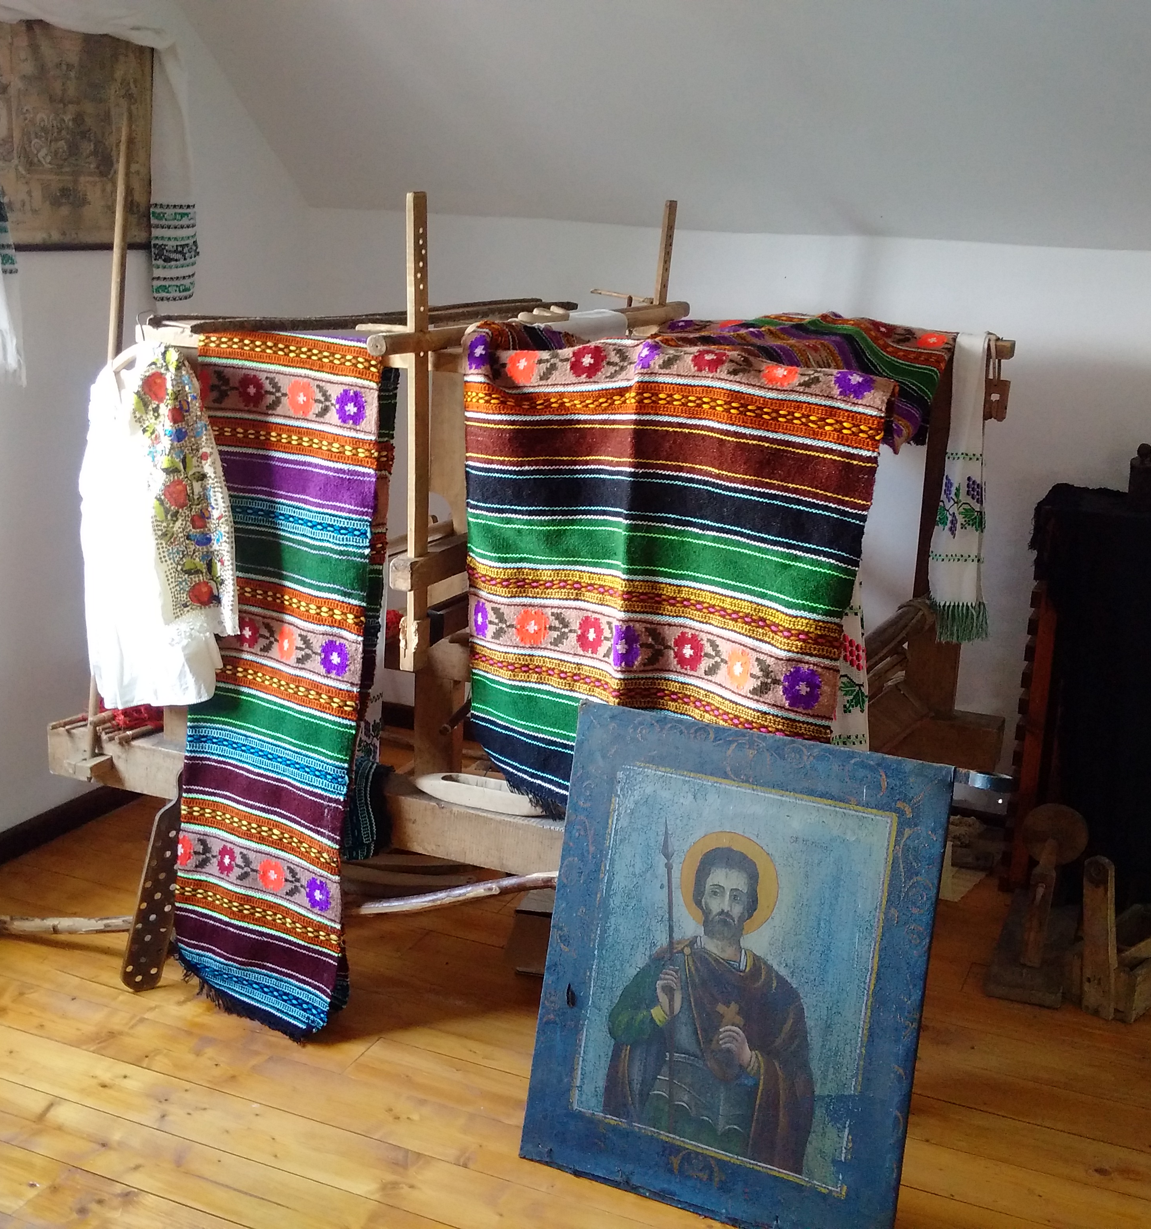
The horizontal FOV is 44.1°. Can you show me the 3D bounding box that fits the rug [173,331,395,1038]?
[{"bbox_3d":[-0.572,0.130,2.706,0.419,1.275,0.195,11,16,31],"label":"rug"}]

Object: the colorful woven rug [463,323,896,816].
[{"bbox_3d":[0.155,-0.026,2.441,0.730,0.876,0.214,9,15,23],"label":"colorful woven rug"}]

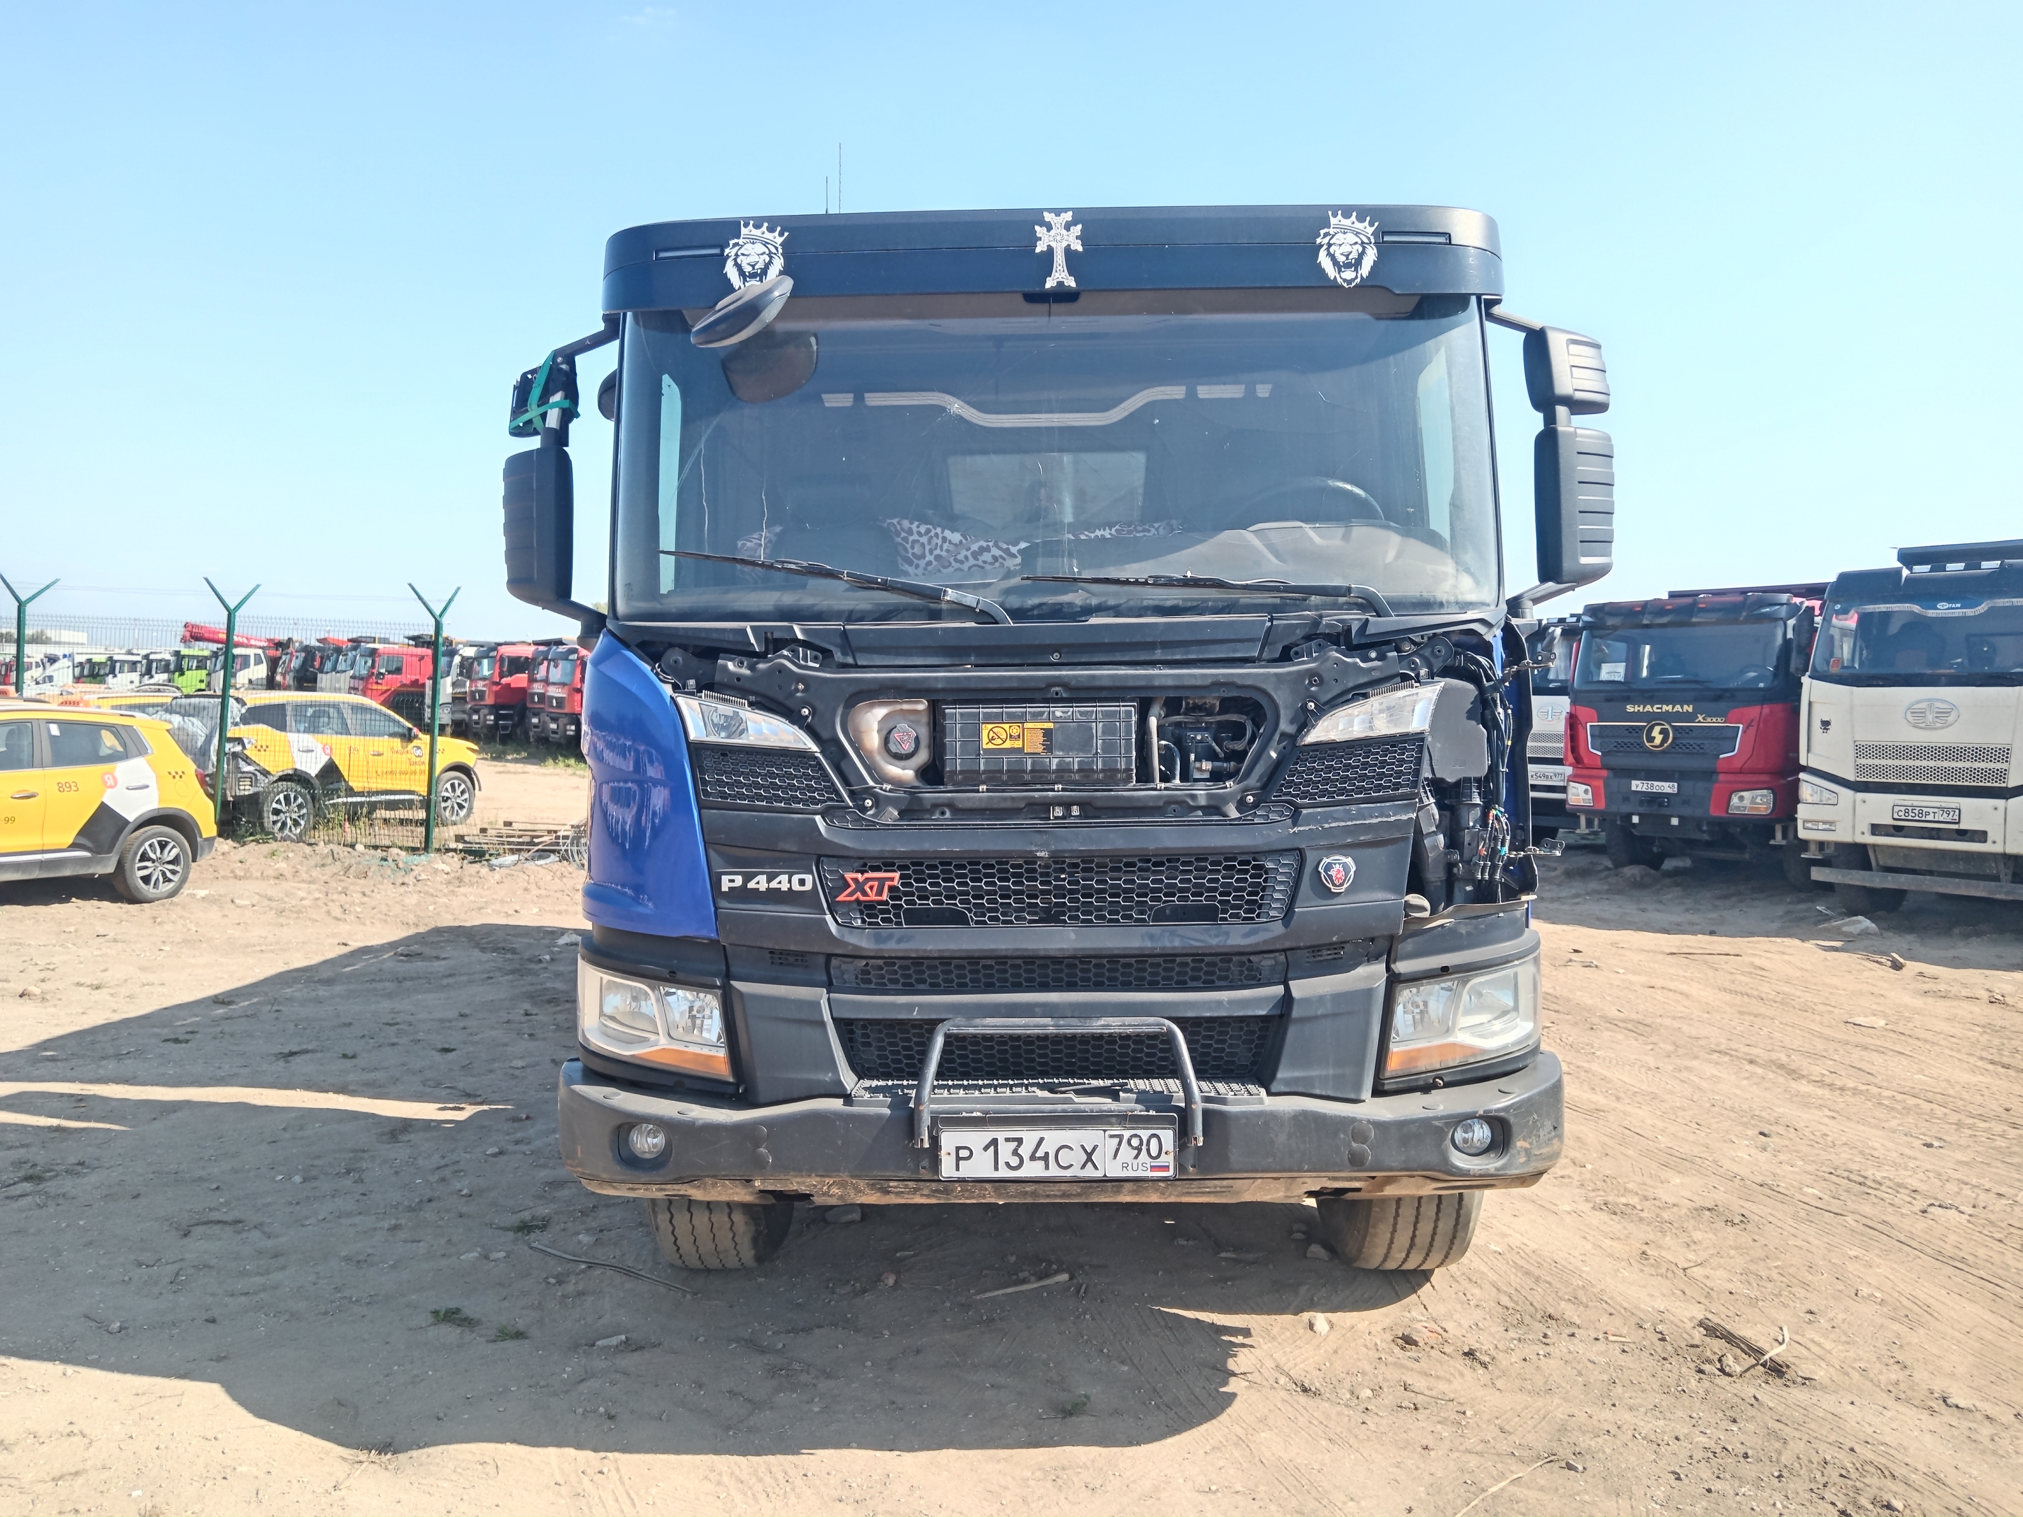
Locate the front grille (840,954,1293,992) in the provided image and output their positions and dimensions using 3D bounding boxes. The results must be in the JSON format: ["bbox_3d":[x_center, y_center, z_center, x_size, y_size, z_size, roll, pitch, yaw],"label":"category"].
[{"bbox_3d":[0.107,0.509,3.740,1.080,0.100,0.070,0,1,1],"label":"front grille"}]

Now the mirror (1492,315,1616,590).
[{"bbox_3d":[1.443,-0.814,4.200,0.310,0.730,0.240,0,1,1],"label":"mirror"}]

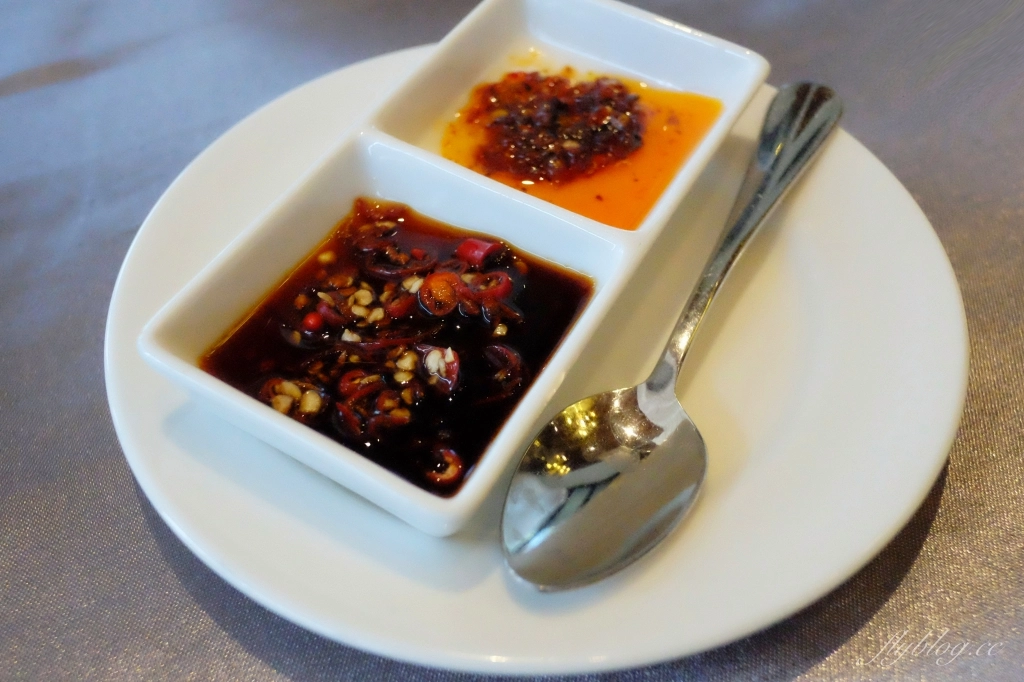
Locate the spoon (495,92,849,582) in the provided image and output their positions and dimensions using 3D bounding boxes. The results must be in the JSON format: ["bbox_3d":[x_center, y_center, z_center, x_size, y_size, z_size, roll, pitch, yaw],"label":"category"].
[{"bbox_3d":[0.042,-0.012,0.157,0.030,0.017,0.145,23,58,19],"label":"spoon"}]

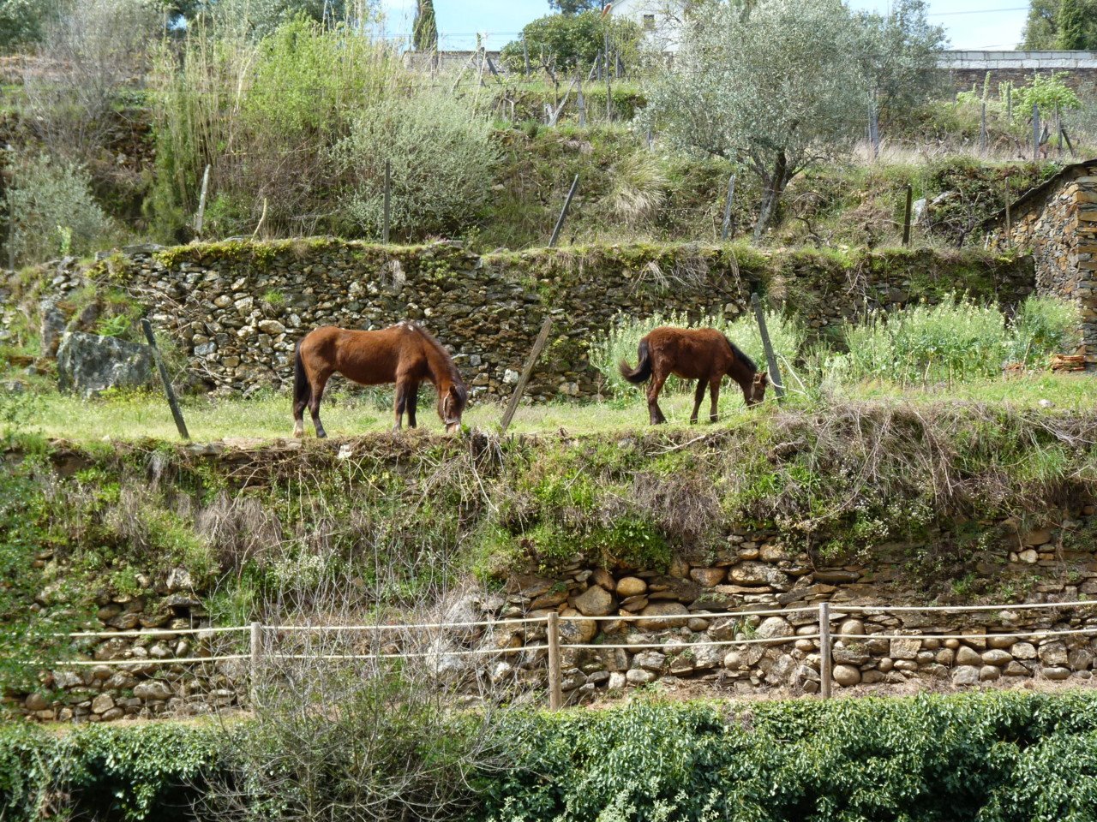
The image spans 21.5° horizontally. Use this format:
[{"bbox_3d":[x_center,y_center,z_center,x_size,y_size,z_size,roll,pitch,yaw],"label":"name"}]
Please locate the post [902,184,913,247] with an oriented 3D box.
[{"bbox_3d":[5.161,-2.812,41.500,0.085,0.930,0.085,4,5,0],"label":"post"}]

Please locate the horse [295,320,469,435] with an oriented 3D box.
[{"bbox_3d":[-2.102,-0.391,36.000,2.130,1.390,0.520,-1,5,-8],"label":"horse"}]

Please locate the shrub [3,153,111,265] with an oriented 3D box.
[{"bbox_3d":[-7.073,-2.892,41.500,1.530,1.570,1.400,0,5,0],"label":"shrub"}]

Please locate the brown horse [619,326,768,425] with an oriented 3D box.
[{"bbox_3d":[1.854,-0.454,36.800,1.860,1.230,0.430,-1,5,-10],"label":"brown horse"}]

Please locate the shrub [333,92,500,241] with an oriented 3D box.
[{"bbox_3d":[-1.951,-3.606,42.500,2.430,2.150,2.100,0,5,0],"label":"shrub"}]

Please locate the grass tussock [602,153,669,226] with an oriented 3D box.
[{"bbox_3d":[1.389,-3.586,46.500,1.100,1.200,1.000,0,2,0],"label":"grass tussock"}]

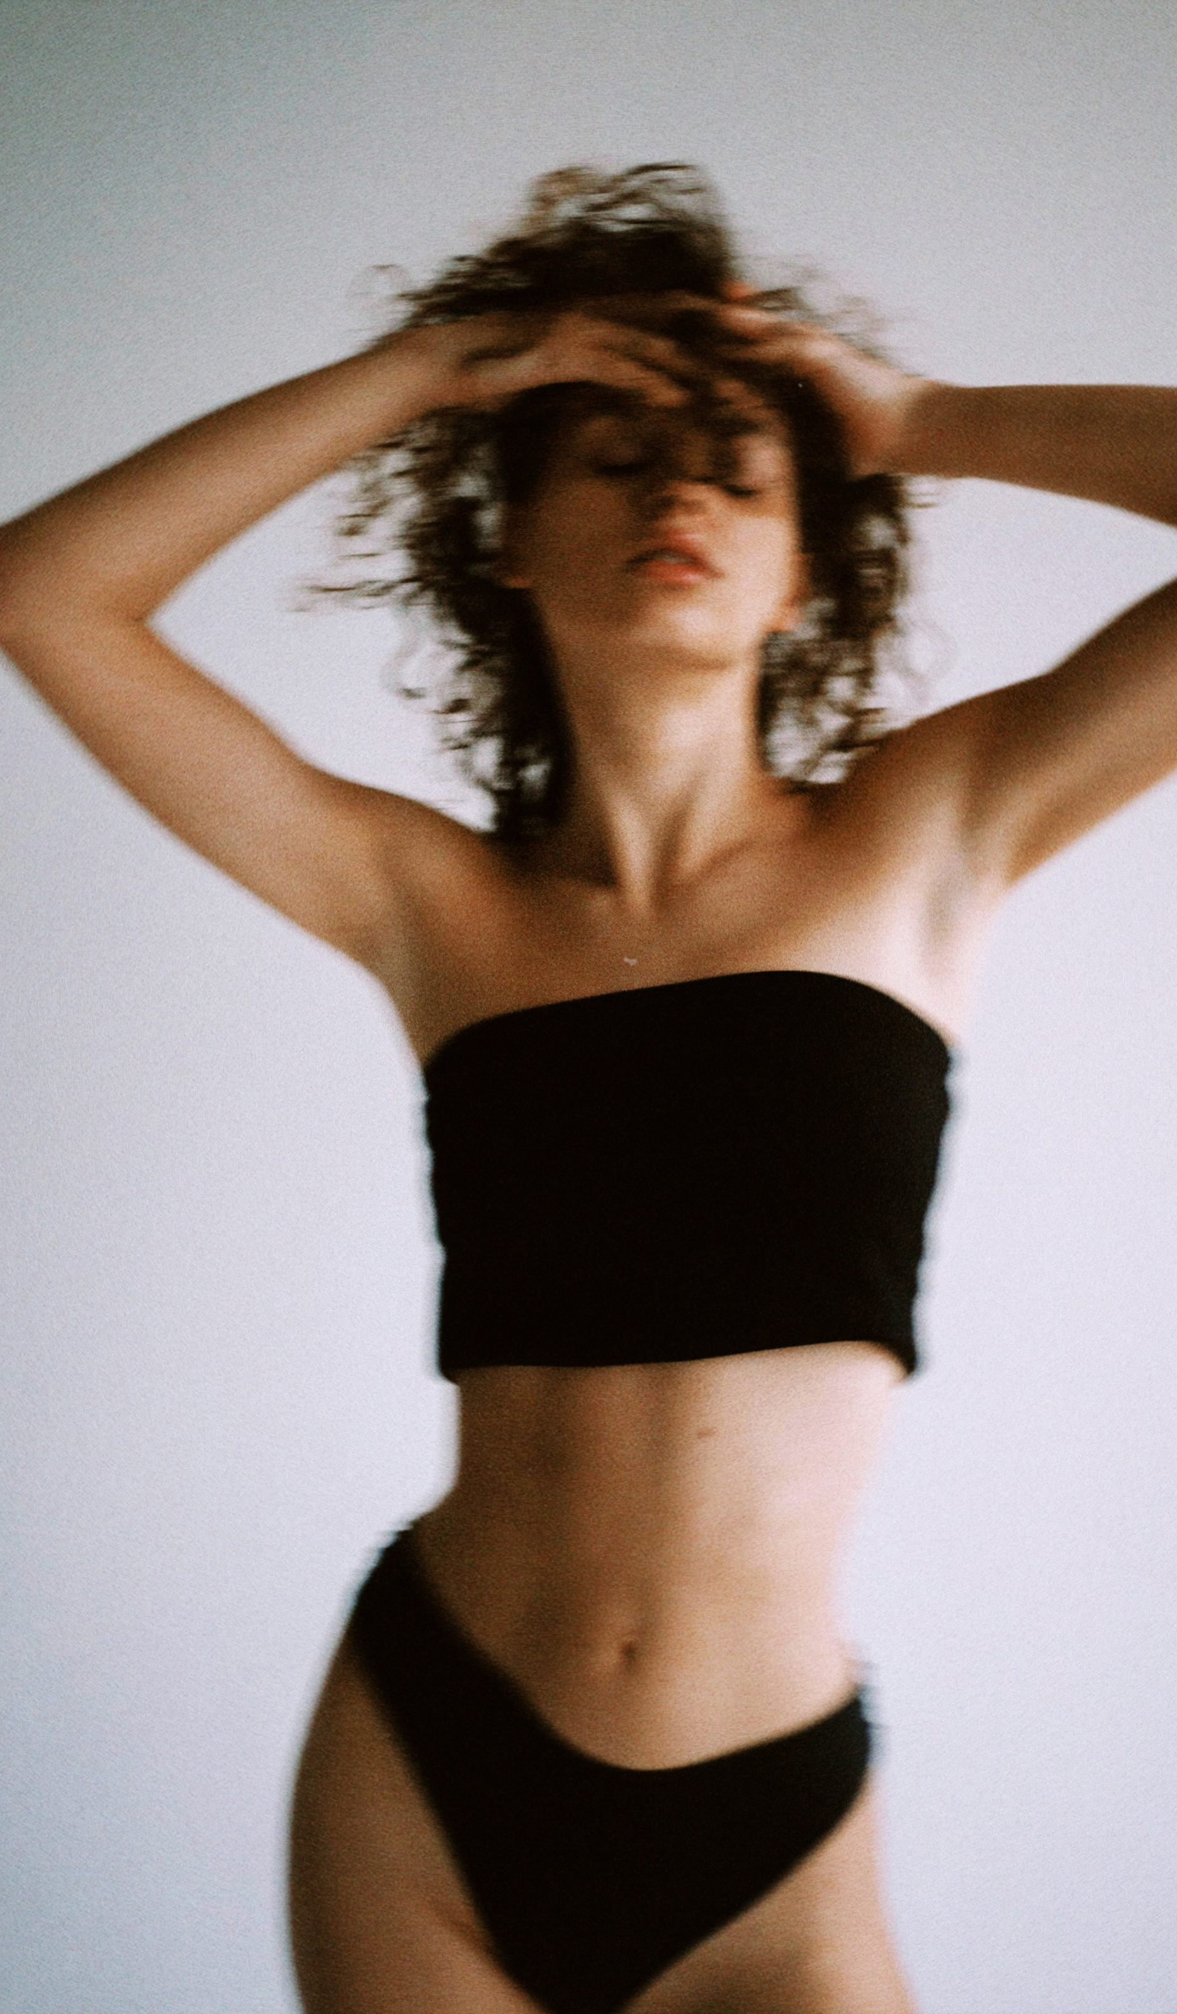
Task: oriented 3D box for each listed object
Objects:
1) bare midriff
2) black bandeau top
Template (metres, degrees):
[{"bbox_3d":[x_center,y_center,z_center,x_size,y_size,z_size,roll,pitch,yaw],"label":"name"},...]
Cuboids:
[{"bbox_3d":[0.040,0.301,0.995,0.265,0.225,0.175,2,-4,9],"label":"bare midriff"},{"bbox_3d":[0.060,0.094,1.010,0.290,0.215,0.215,0,-6,12],"label":"black bandeau top"}]

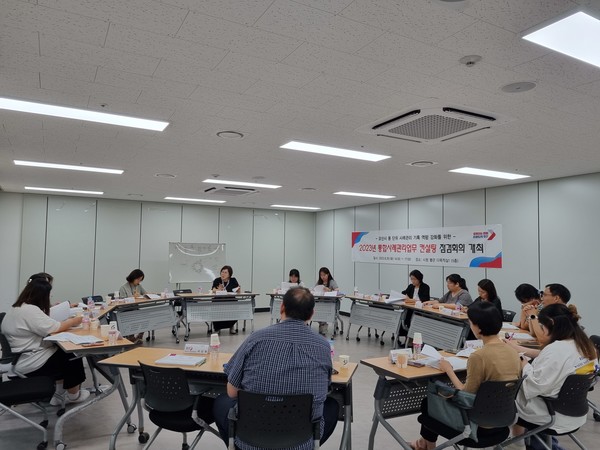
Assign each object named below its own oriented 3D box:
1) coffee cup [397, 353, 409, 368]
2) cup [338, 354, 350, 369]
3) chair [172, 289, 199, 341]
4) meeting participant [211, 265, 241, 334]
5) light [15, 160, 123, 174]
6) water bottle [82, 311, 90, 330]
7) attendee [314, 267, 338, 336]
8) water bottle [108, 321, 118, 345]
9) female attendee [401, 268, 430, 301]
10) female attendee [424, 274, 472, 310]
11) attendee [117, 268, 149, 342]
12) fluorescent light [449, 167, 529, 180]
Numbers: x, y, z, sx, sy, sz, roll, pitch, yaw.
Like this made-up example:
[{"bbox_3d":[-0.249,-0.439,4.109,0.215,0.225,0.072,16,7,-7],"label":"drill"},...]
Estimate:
[{"bbox_3d":[0.698,0.929,3.073,0.074,0.076,0.074,1,-4,0],"label":"coffee cup"},{"bbox_3d":[0.304,0.923,3.059,0.074,0.076,0.074,1,-4,0],"label":"cup"},{"bbox_3d":[-2.127,1.580,8.300,0.530,0.790,0.540,3,-4,-27],"label":"chair"},{"bbox_3d":[-1.389,1.371,8.400,0.540,1.240,0.660,2,-4,-13],"label":"meeting participant"},{"bbox_3d":[-3.059,-0.772,6.040,1.280,0.060,0.270,3,-4,-29],"label":"light"},{"bbox_3d":[-2.039,0.906,4.313,0.065,0.185,0.065,3,-4,-29],"label":"water bottle"},{"bbox_3d":[0.480,1.411,8.468,0.480,1.220,0.660,0,-4,11],"label":"attendee"},{"bbox_3d":[-1.512,0.870,3.650,0.066,0.190,0.066,3,-4,-29],"label":"water bottle"},{"bbox_3d":[1.843,1.341,7.196,0.660,1.240,0.480,3,-4,-35],"label":"female attendee"},{"bbox_3d":[2.201,1.317,6.462,0.680,1.208,0.500,2,-4,-20],"label":"female attendee"},{"bbox_3d":[-2.712,1.312,7.320,0.600,1.190,0.470,-2,-5,41],"label":"attendee"},{"bbox_3d":[2.556,-0.692,6.060,1.260,0.050,0.300,3,-4,-29],"label":"fluorescent light"}]

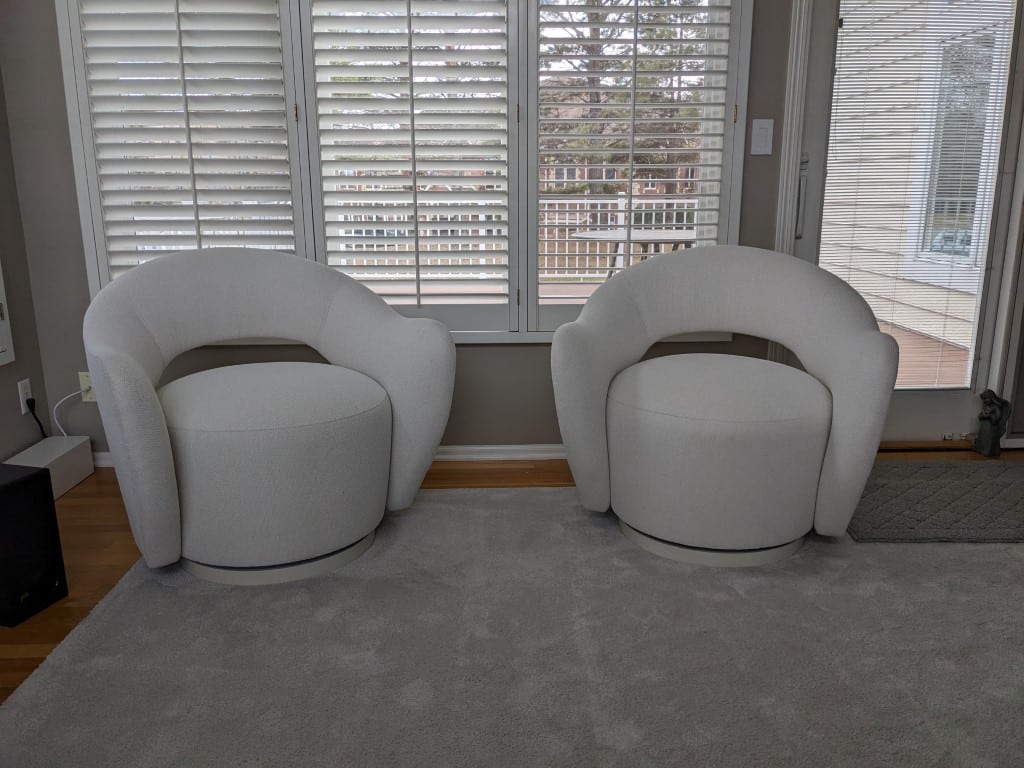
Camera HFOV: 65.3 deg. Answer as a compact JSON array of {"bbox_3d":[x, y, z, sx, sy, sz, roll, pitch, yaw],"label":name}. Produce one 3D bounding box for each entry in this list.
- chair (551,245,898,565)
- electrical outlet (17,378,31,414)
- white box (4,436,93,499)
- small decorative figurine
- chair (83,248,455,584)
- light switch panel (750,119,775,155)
[{"bbox_3d":[0.588,0.024,2.307,0.870,0.810,0.750,4,14,17],"label":"chair"},{"bbox_3d":[-1.684,0.046,2.775,0.010,0.115,0.070,-1,13,-2],"label":"electrical outlet"},{"bbox_3d":[-1.587,0.302,2.704,0.156,0.134,0.405,-1,13,-4],"label":"white box"},{"bbox_3d":[1.833,0.143,3.047,0.105,0.255,0.100,-9,15,-33],"label":"small decorative figurine"},{"bbox_3d":[-0.688,0.050,2.220,0.870,0.810,0.750,-9,16,-33],"label":"chair"},{"bbox_3d":[0.871,-0.856,2.770,0.072,0.116,0.010,-1,13,-2],"label":"light switch panel"}]

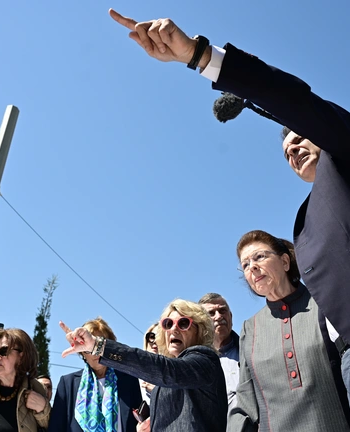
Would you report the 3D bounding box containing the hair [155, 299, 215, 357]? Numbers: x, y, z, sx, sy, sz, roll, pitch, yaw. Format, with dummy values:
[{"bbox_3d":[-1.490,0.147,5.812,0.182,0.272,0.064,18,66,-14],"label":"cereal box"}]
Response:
[{"bbox_3d":[0.047,0.498,1.950,0.250,0.260,0.240,-18,-39,20],"label":"hair"}]

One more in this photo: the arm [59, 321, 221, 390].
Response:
[{"bbox_3d":[-0.142,0.574,1.780,0.650,0.210,0.160,13,-39,-20],"label":"arm"}]

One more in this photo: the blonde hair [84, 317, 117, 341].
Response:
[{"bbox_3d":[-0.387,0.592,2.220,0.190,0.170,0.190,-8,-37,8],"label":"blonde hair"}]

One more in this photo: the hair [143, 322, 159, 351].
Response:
[{"bbox_3d":[-0.138,0.750,2.650,0.180,0.220,0.200,-18,-39,20],"label":"hair"}]

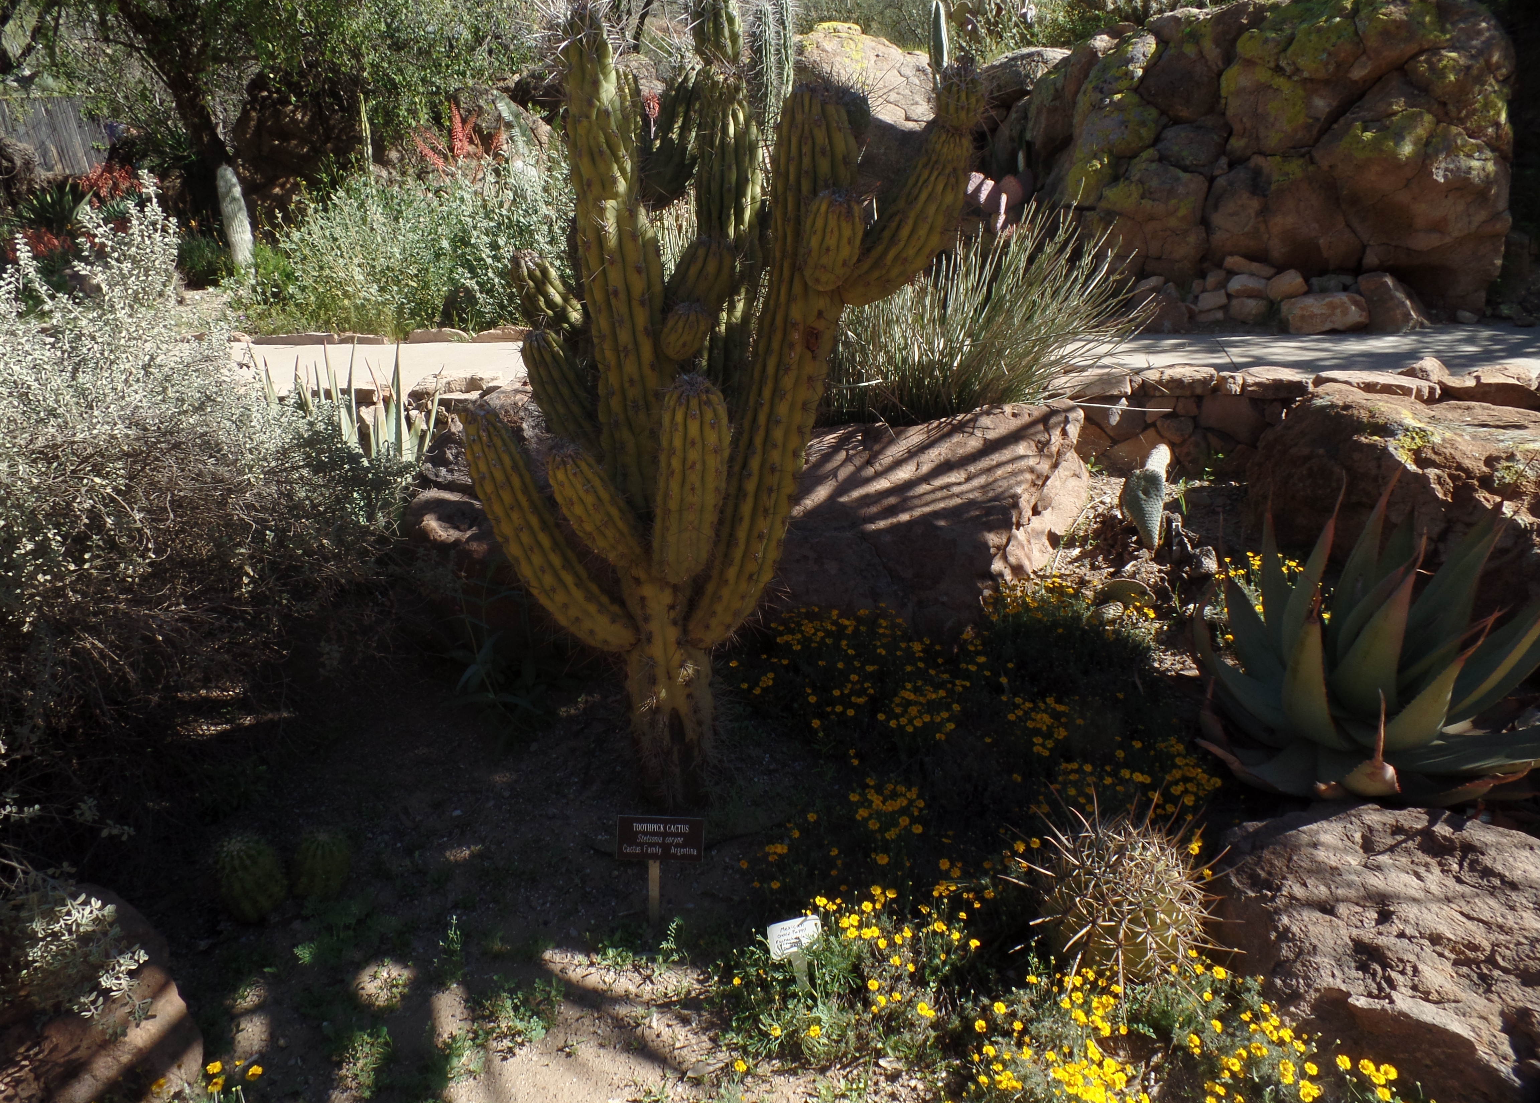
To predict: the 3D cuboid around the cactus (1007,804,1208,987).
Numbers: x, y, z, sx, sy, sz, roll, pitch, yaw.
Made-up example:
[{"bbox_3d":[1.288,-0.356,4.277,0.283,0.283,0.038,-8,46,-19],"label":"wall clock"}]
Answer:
[{"bbox_3d":[0.675,0.659,1.990,0.360,0.310,0.360,0,26,0],"label":"cactus"}]

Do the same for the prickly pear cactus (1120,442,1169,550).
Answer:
[{"bbox_3d":[1.340,-0.205,3.660,0.170,0.400,0.170,0,26,0],"label":"prickly pear cactus"}]

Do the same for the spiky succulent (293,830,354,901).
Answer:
[{"bbox_3d":[-0.945,0.654,2.166,0.127,0.165,0.127,0,26,0],"label":"spiky succulent"}]

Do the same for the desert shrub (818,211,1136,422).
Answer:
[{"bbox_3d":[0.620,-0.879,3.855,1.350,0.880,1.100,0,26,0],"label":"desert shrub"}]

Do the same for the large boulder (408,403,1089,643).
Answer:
[{"bbox_3d":[-0.040,-0.150,3.376,2.100,0.550,0.880,0,26,0],"label":"large boulder"}]

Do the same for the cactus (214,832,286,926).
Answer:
[{"bbox_3d":[-1.070,0.665,2.116,0.145,0.190,0.145,0,26,0],"label":"cactus"}]

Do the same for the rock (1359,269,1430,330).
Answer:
[{"bbox_3d":[3.060,-1.229,5.019,0.320,0.280,0.280,0,26,0],"label":"rock"}]

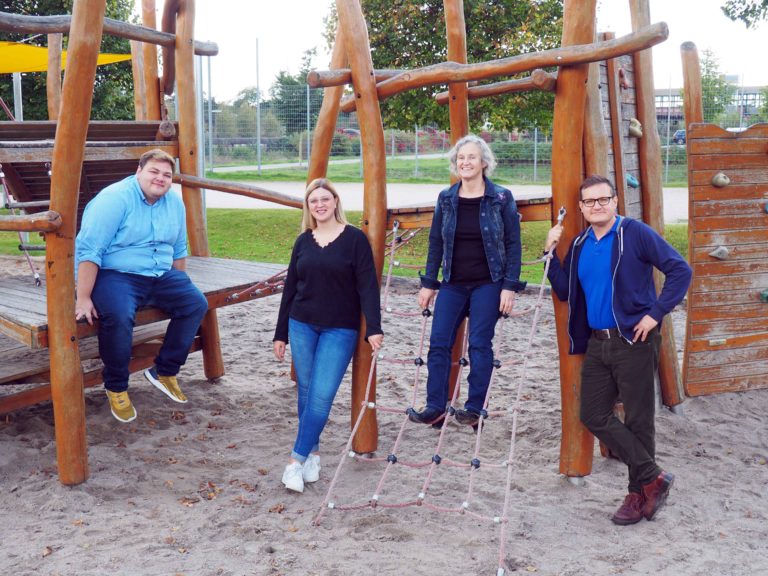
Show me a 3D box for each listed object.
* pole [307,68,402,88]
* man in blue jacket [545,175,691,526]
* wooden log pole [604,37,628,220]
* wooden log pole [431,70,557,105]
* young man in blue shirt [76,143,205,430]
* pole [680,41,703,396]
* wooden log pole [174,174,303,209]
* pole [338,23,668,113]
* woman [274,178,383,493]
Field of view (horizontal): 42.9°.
[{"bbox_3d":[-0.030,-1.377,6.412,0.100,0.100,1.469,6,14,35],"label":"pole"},{"bbox_3d":[1.146,0.286,4.770,0.660,1.690,0.480,5,10,33],"label":"man in blue jacket"},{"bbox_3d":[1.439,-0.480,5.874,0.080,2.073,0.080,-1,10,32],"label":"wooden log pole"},{"bbox_3d":[0.762,-1.383,6.877,0.100,0.110,1.334,-5,7,-32],"label":"wooden log pole"},{"bbox_3d":[-1.336,-0.008,5.380,0.660,1.450,0.740,-7,11,-38],"label":"young man in blue shirt"},{"bbox_3d":[2.230,-0.474,7.078,0.170,2.572,0.160,-2,7,0],"label":"pole"},{"bbox_3d":[-1.083,-0.718,7.245,1.129,0.110,0.100,12,11,15],"label":"wooden log pole"},{"bbox_3d":[0.595,-1.213,5.491,1.970,0.140,0.130,-6,4,29],"label":"pole"},{"bbox_3d":[-0.299,0.252,5.170,0.560,1.640,0.400,1,9,8],"label":"woman"}]

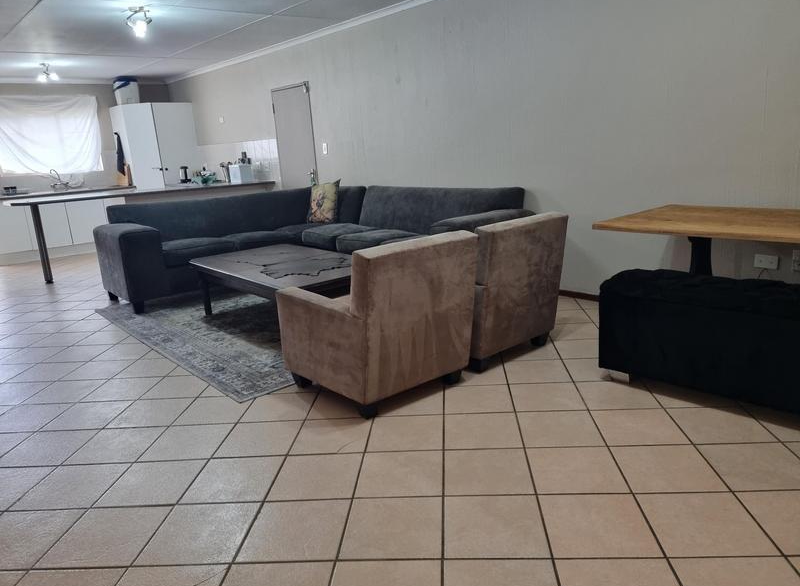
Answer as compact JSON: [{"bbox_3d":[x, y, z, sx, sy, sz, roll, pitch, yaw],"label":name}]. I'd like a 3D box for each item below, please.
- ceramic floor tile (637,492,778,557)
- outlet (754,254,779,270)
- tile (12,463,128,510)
[{"bbox_3d":[1.015,0.772,2.015,0.343,0.010,0.343,-3,14,5],"label":"ceramic floor tile"},{"bbox_3d":[2.180,-0.186,3.574,0.020,0.076,0.122,-16,18,-38],"label":"outlet"},{"bbox_3d":[-1.380,0.820,2.555,0.343,0.010,0.343,-3,14,5],"label":"tile"}]

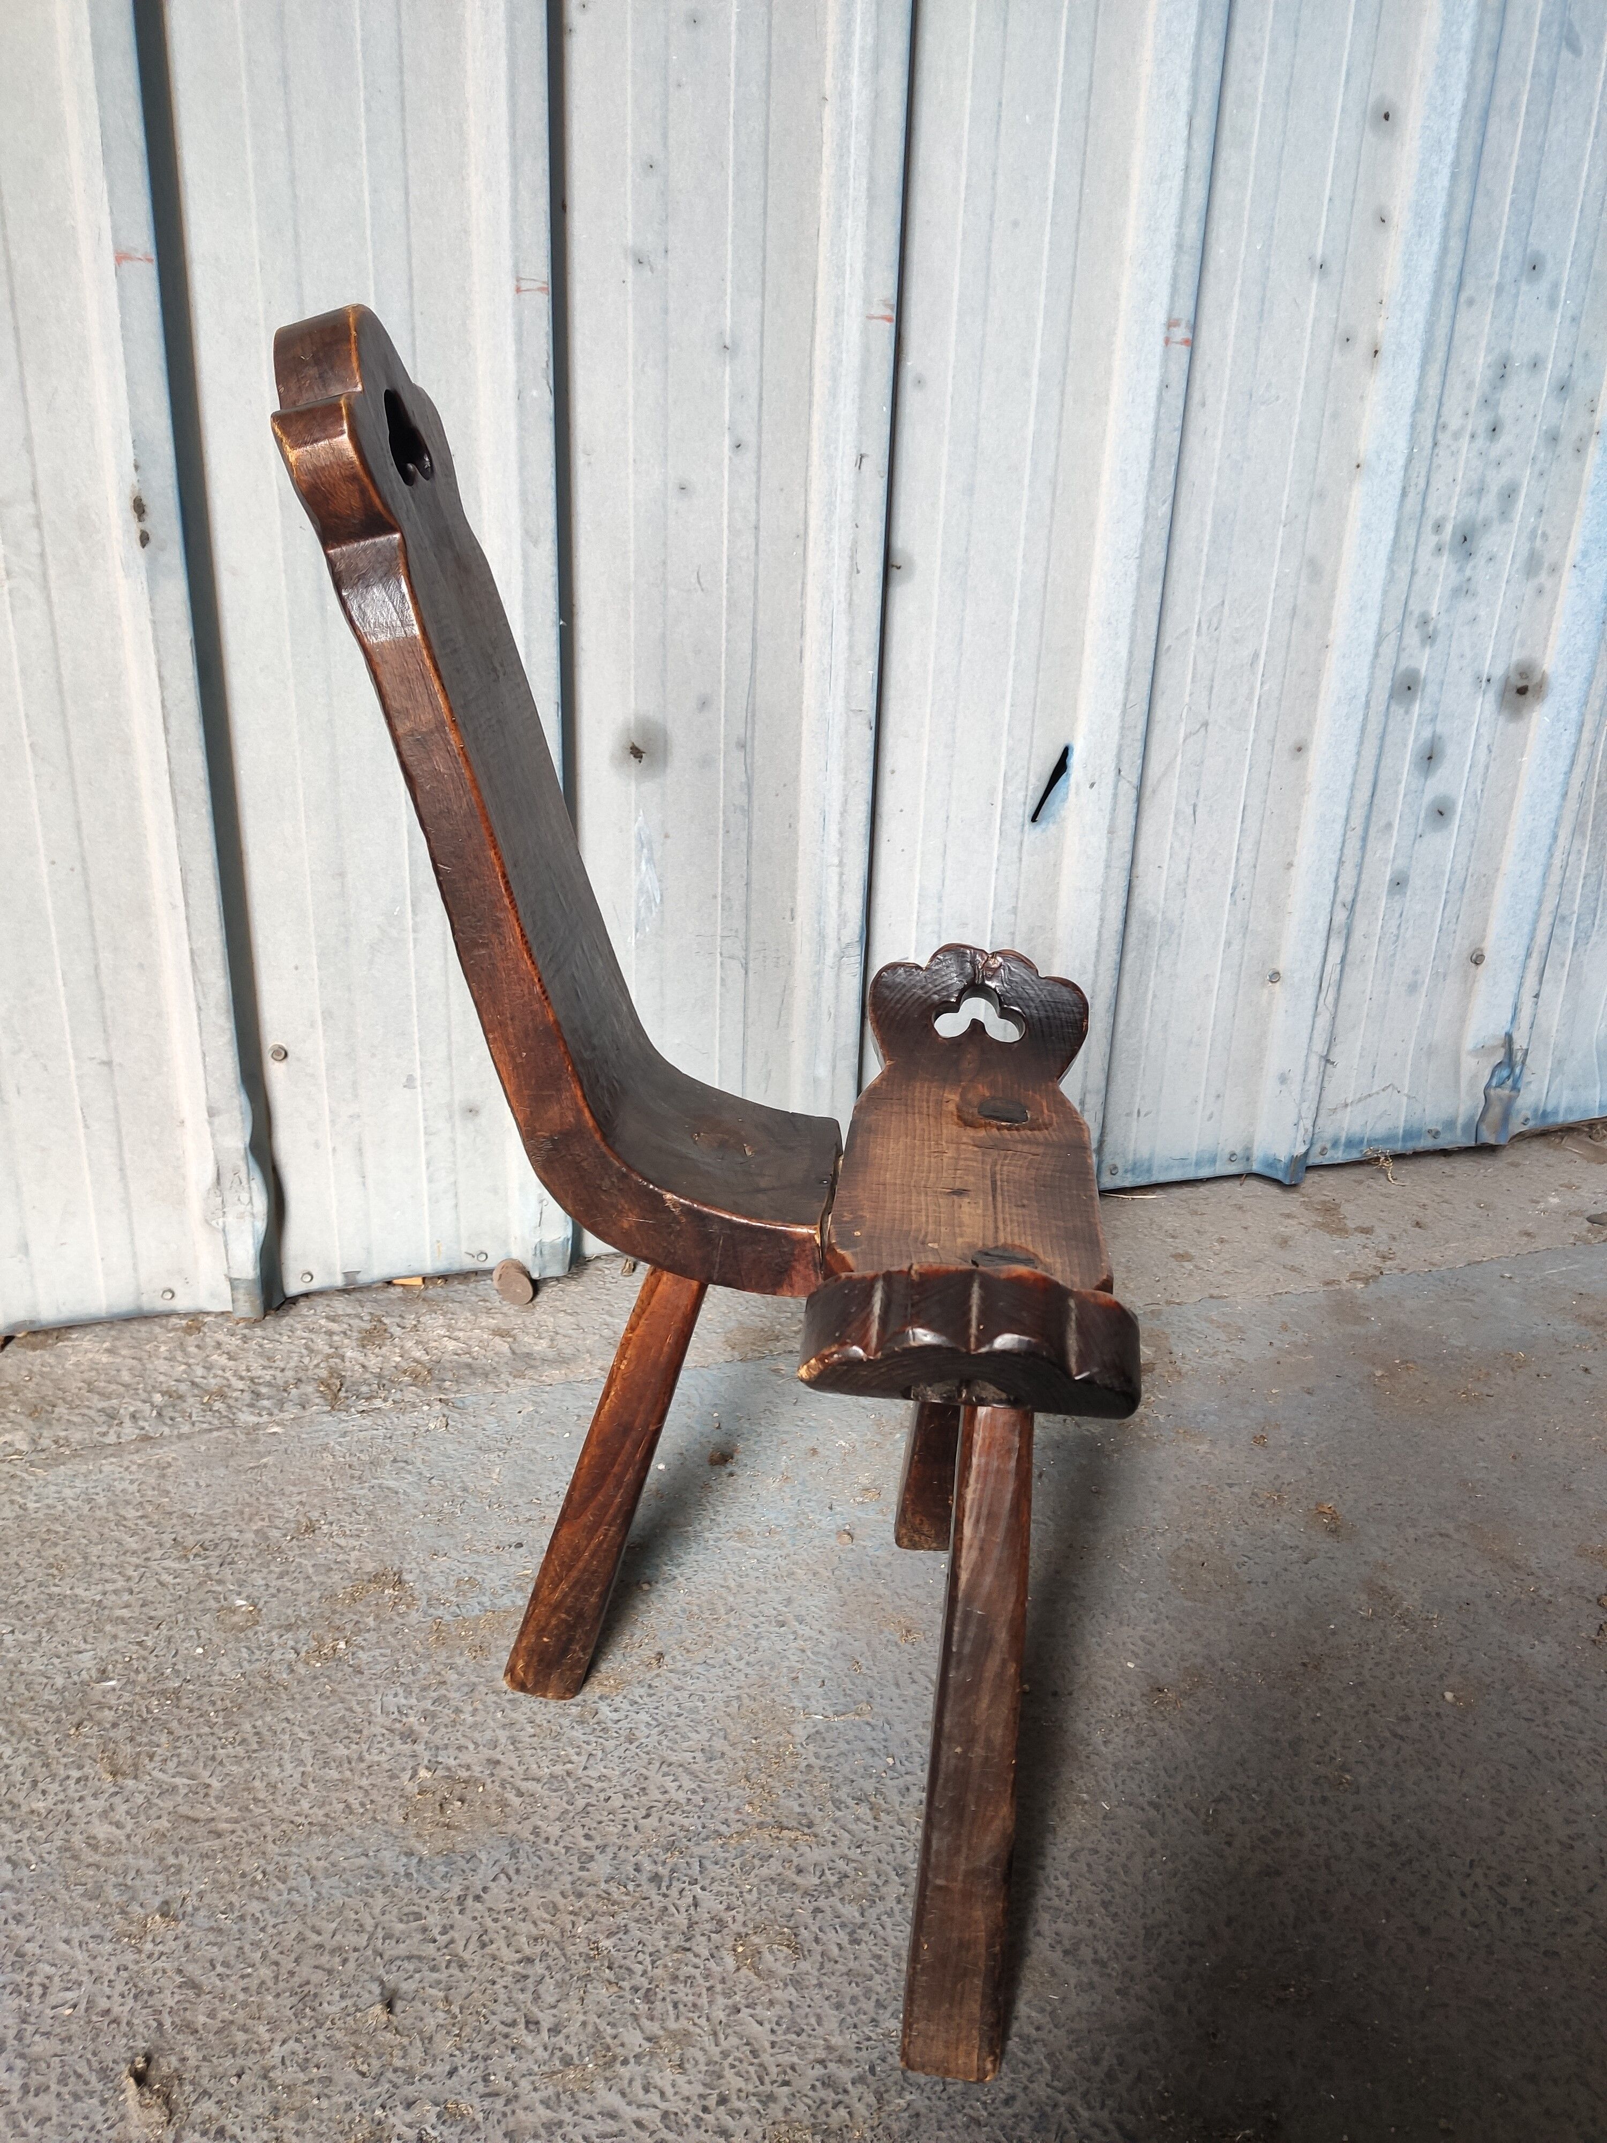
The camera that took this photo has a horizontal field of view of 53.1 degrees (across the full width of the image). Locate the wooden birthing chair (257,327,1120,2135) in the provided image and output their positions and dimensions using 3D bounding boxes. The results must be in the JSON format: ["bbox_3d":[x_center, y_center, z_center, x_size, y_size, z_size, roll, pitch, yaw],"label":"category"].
[{"bbox_3d":[-0.048,0.037,0.876,0.428,0.815,0.490,4,22,5],"label":"wooden birthing chair"}]

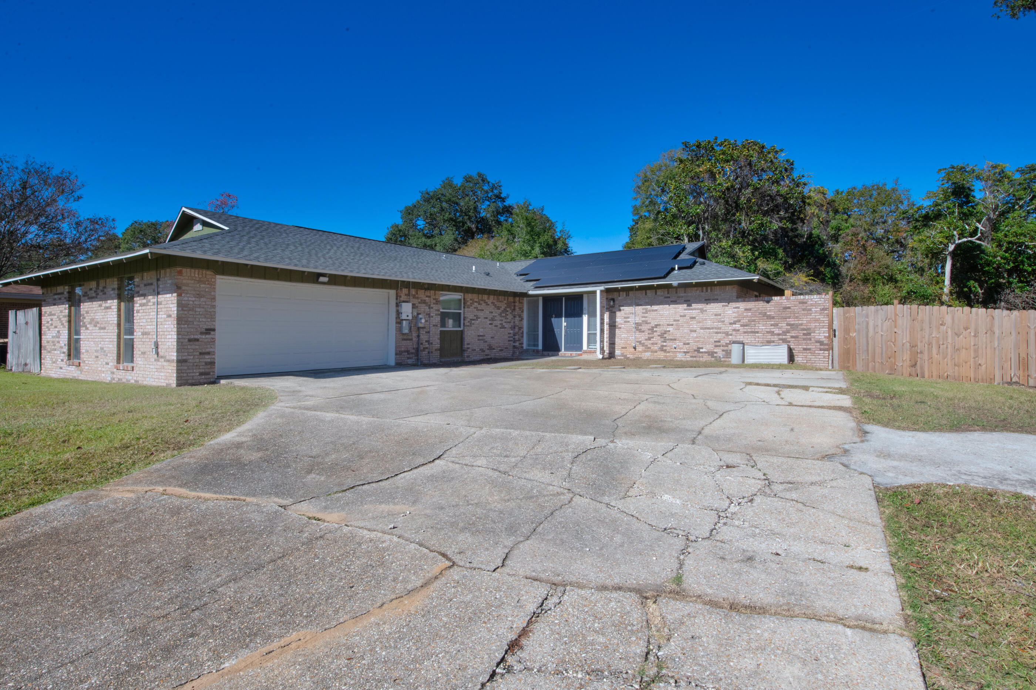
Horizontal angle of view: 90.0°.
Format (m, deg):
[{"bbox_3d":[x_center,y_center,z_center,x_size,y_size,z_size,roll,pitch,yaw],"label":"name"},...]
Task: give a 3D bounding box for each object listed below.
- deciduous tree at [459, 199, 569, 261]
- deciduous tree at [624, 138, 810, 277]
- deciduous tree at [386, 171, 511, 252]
[{"bbox_3d":[-0.270,-5.200,38.000,8.300,10.800,7.800,0,1,0],"label":"deciduous tree"},{"bbox_3d":[11.900,-6.000,31.000,11.000,12.600,10.000,0,1,0],"label":"deciduous tree"},{"bbox_3d":[-6.100,-7.800,47.000,11.800,15.600,11.200,0,1,0],"label":"deciduous tree"}]

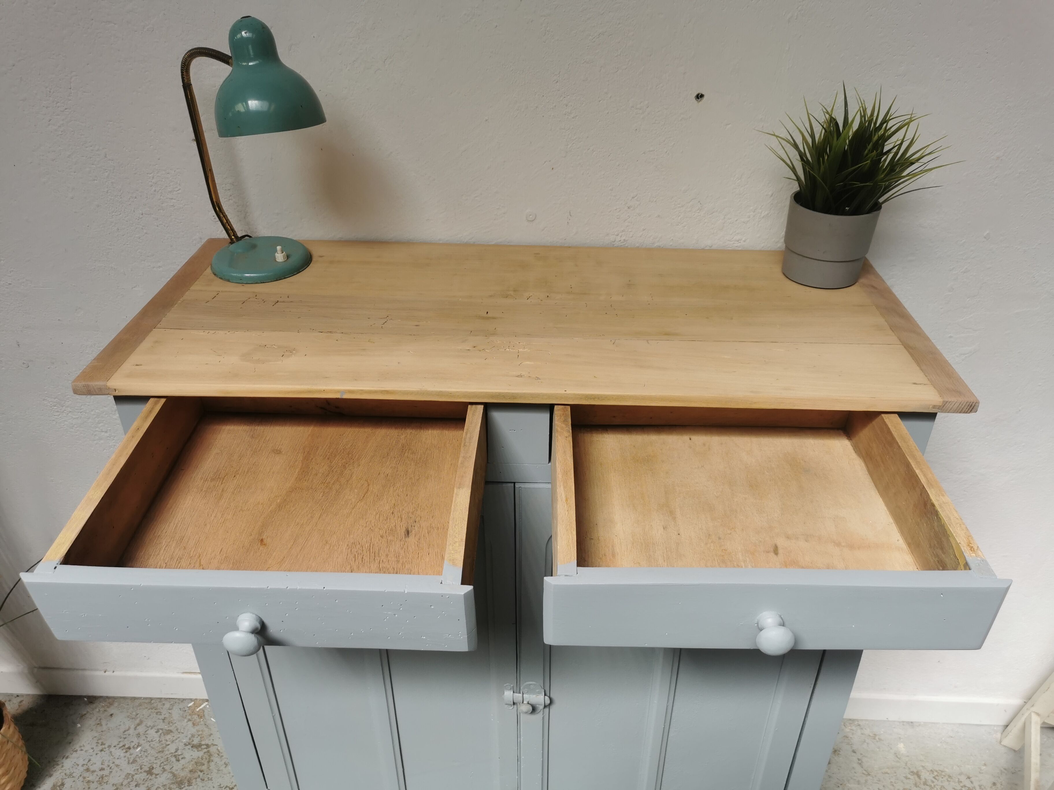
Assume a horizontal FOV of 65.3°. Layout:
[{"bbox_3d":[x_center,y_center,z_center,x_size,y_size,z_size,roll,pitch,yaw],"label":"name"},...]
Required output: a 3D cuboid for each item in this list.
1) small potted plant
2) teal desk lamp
[{"bbox_3d":[0.402,-0.259,1.026,0.230,0.238,0.207,1,32,2],"label":"small potted plant"},{"bbox_3d":[-0.345,-0.306,1.027,0.234,0.313,0.131,21,38,29],"label":"teal desk lamp"}]

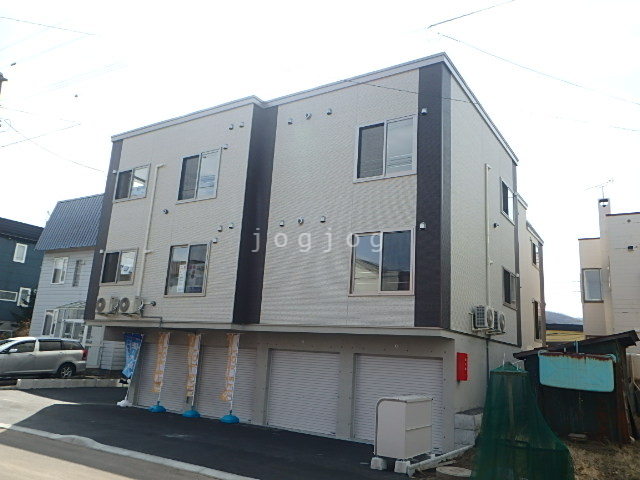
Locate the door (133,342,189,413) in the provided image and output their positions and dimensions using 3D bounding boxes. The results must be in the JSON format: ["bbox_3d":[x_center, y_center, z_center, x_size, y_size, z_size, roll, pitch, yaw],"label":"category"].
[{"bbox_3d":[-5.048,4.447,16.943,2.300,2.040,0.080,-5,-15,33],"label":"door"}]

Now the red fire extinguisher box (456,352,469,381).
[{"bbox_3d":[3.235,2.876,11.707,0.170,0.610,0.280,-5,-15,33],"label":"red fire extinguisher box"}]

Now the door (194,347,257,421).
[{"bbox_3d":[-2.745,4.244,15.450,2.300,2.040,0.080,-5,-15,33],"label":"door"}]

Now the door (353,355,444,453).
[{"bbox_3d":[1.875,3.843,12.444,2.322,2.024,0.100,-5,-15,33],"label":"door"}]

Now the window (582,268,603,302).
[{"bbox_3d":[9.229,1.547,17.468,0.605,1.209,0.100,-5,-15,33],"label":"window"}]

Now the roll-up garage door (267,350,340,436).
[{"bbox_3d":[-0.452,4.043,13.962,2.300,2.040,0.080,-5,-15,33],"label":"roll-up garage door"}]

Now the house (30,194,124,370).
[{"bbox_3d":[-10.346,2.382,28.633,9.200,9.450,7.500,-5,-15,33],"label":"house"}]

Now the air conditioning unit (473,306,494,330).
[{"bbox_3d":[4.144,1.999,13.107,0.290,0.540,0.780,-5,-15,33],"label":"air conditioning unit"}]

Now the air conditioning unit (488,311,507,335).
[{"bbox_3d":[4.780,2.234,14.057,0.290,0.550,0.780,-5,-15,33],"label":"air conditioning unit"}]

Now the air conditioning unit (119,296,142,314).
[{"bbox_3d":[-5.817,2.035,15.927,0.767,0.518,0.290,-5,-15,33],"label":"air conditioning unit"}]

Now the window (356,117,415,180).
[{"bbox_3d":[1.631,-2.247,12.921,1.703,1.552,0.100,-5,-15,33],"label":"window"}]

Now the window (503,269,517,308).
[{"bbox_3d":[6.134,1.596,16.649,0.100,1.161,1.790,-5,-15,33],"label":"window"}]

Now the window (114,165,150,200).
[{"bbox_3d":[-6.442,-1.933,17.727,1.744,1.170,0.100,-5,-15,33],"label":"window"}]

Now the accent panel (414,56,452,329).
[{"bbox_3d":[2.710,-1.143,12.302,0.620,6.420,0.570,-5,-15,33],"label":"accent panel"}]

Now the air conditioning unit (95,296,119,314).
[{"bbox_3d":[-6.802,2.110,16.594,0.780,0.540,0.290,-5,-15,33],"label":"air conditioning unit"}]

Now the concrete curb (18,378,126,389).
[{"bbox_3d":[-9.206,5.359,19.307,0.170,0.317,4.171,-5,-15,33],"label":"concrete curb"}]

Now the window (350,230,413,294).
[{"bbox_3d":[1.418,0.532,11.989,1.640,1.520,0.120,-5,-15,33],"label":"window"}]

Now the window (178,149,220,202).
[{"bbox_3d":[-3.724,-1.925,15.907,1.714,1.552,0.100,-5,-15,33],"label":"window"}]

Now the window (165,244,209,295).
[{"bbox_3d":[-3.899,0.895,15.268,1.714,1.573,0.100,-5,-15,33],"label":"window"}]

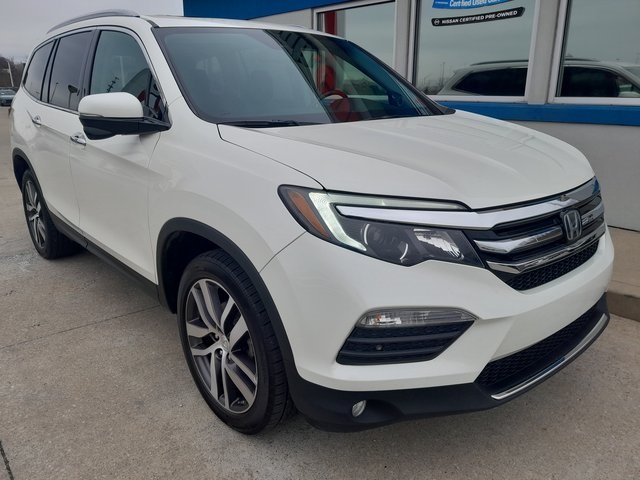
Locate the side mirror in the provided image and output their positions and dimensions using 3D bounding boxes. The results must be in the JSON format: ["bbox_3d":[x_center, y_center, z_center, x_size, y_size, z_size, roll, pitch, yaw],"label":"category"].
[{"bbox_3d":[-0.832,-0.522,2.117,0.280,0.210,0.260,-14,23,-40],"label":"side mirror"}]

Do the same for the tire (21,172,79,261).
[{"bbox_3d":[-2.209,-0.225,4.084,0.250,0.745,0.745,-14,23,-40],"label":"tire"}]

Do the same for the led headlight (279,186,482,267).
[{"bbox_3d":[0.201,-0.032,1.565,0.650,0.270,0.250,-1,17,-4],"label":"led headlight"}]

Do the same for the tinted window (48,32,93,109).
[{"bbox_3d":[-1.629,-1.086,3.233,0.090,0.460,0.800,12,5,-45],"label":"tinted window"}]

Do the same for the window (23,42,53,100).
[{"bbox_3d":[-2.093,-1.252,3.730,0.090,0.450,0.560,12,5,-45],"label":"window"}]

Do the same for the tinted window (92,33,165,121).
[{"bbox_3d":[-0.987,-0.857,2.556,0.090,0.470,1.080,12,5,-45],"label":"tinted window"}]

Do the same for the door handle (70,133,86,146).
[{"bbox_3d":[-1.354,-0.568,2.781,0.060,0.060,0.230,-14,23,-40],"label":"door handle"}]

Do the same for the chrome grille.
[{"bbox_3d":[0.874,-0.044,1.873,1.000,0.310,0.200,-14,23,-40],"label":"chrome grille"}]

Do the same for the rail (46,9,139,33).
[{"bbox_3d":[-1.562,-1.435,3.300,0.070,0.100,1.800,-14,23,-40],"label":"rail"}]

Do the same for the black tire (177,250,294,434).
[{"bbox_3d":[-0.324,0.404,2.083,0.250,0.745,0.745,-14,23,-40],"label":"black tire"}]

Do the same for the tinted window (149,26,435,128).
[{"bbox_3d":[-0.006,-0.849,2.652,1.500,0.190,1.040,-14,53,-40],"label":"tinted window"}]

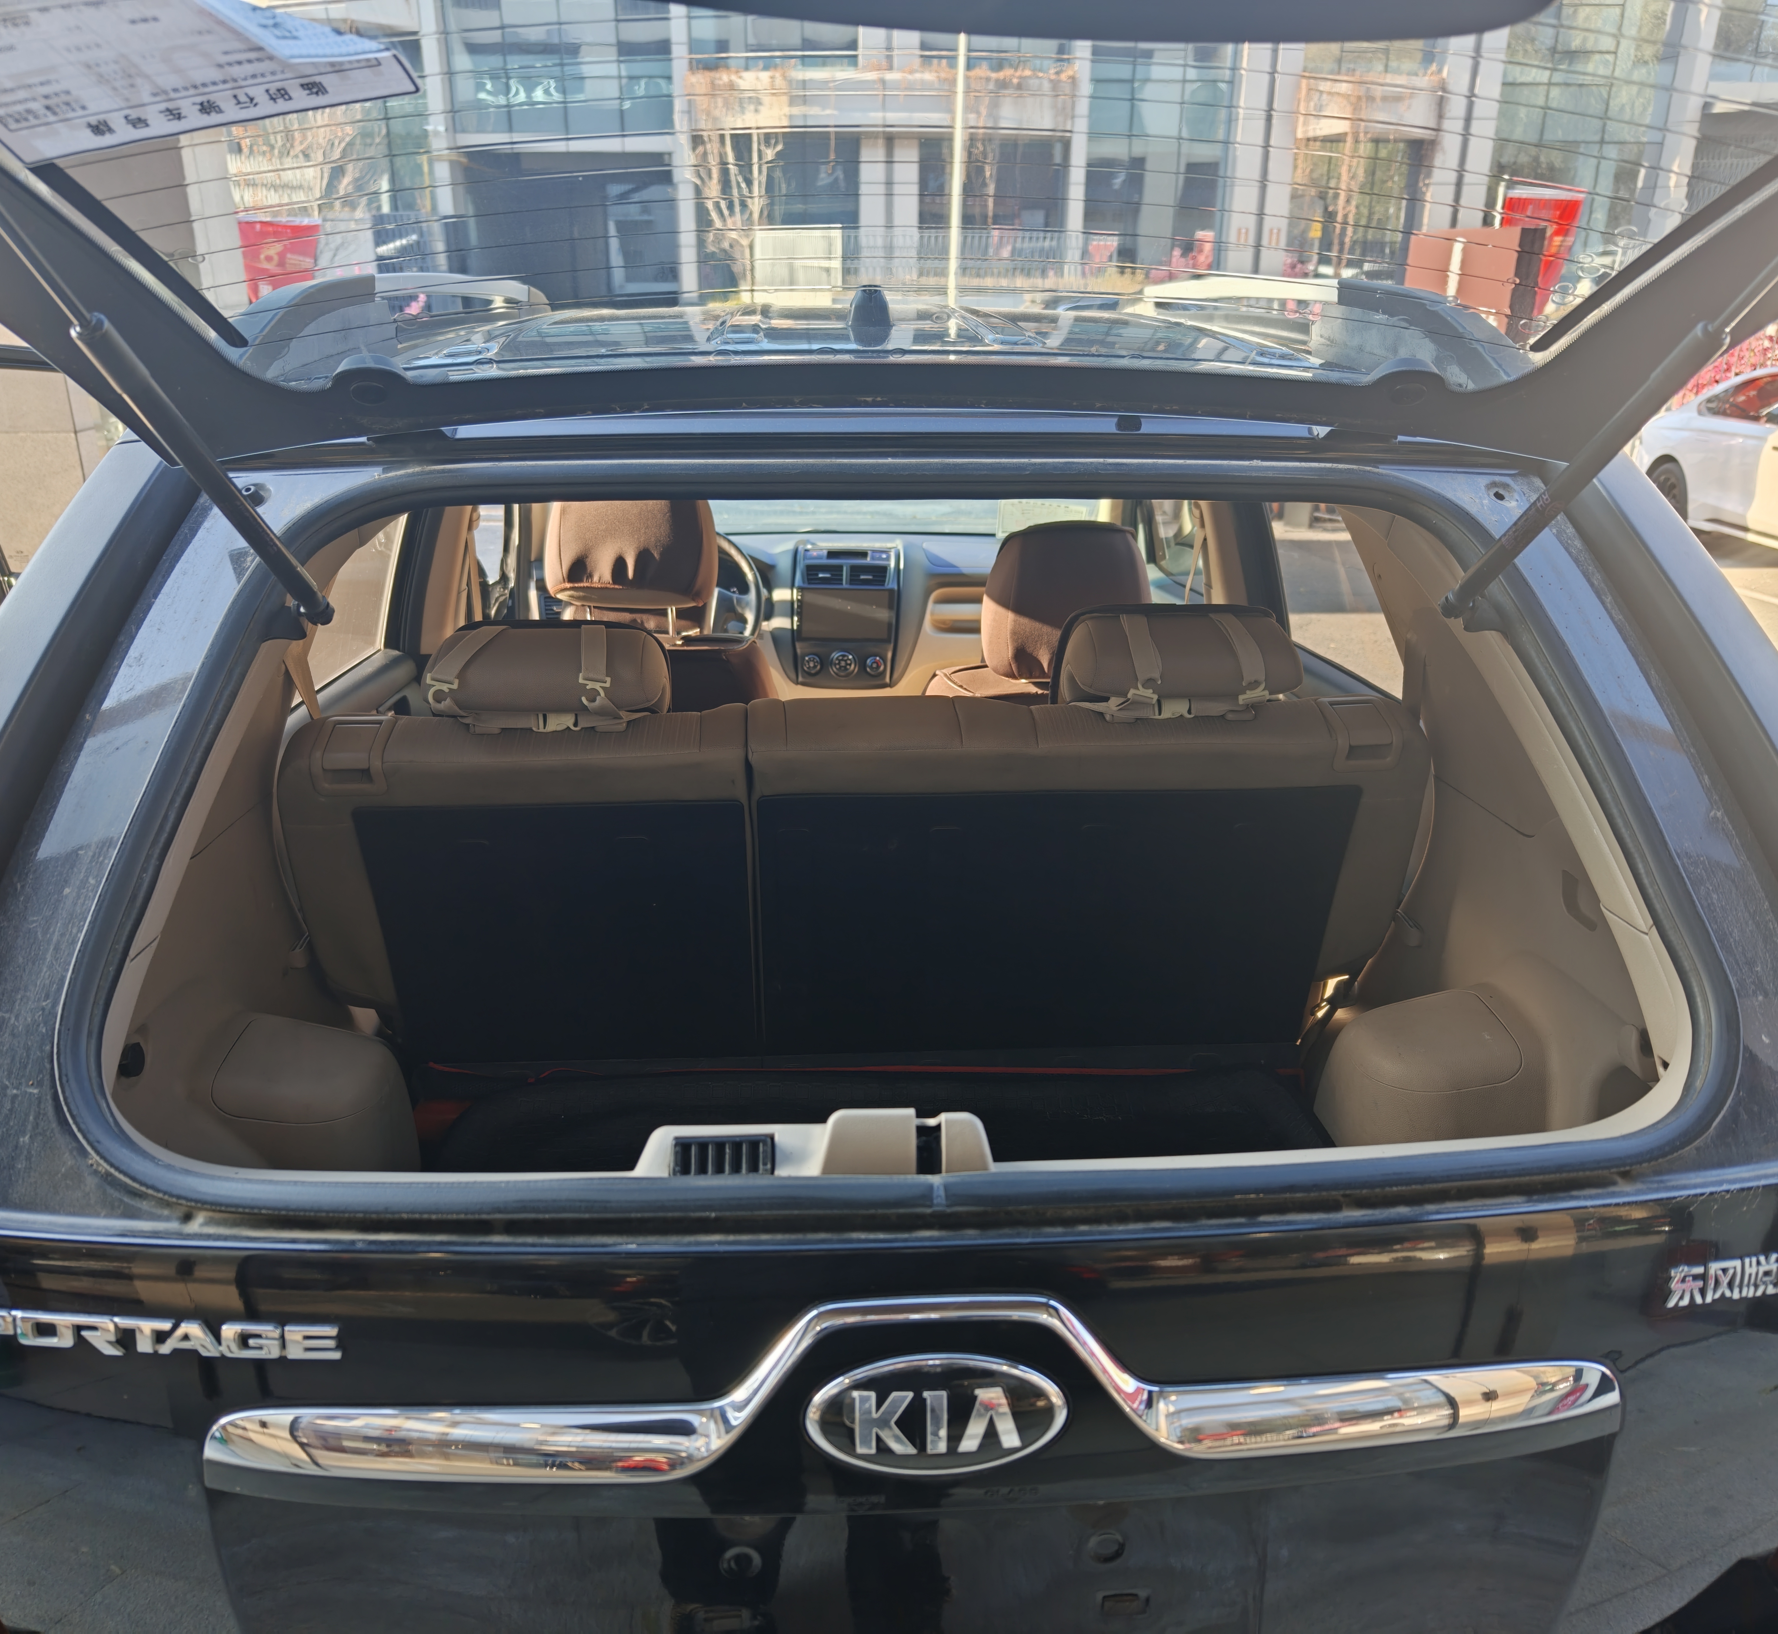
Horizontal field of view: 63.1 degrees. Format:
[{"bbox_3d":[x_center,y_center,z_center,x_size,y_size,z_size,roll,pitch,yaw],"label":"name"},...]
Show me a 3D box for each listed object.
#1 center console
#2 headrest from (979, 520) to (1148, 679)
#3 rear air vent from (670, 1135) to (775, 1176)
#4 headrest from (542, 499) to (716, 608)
[{"bbox_3d":[-0.101,-0.468,3.360,0.240,0.320,0.130,-1,6,-3],"label":"center console"},{"bbox_3d":[0.292,-0.360,2.400,0.272,0.240,0.130,-1,29,-3],"label":"headrest"},{"bbox_3d":[-0.100,0.207,0.870,0.061,0.030,0.020,-1,-19,-3],"label":"rear air vent"},{"bbox_3d":[-0.422,-0.473,2.400,0.272,0.240,0.130,-1,29,-3],"label":"headrest"}]

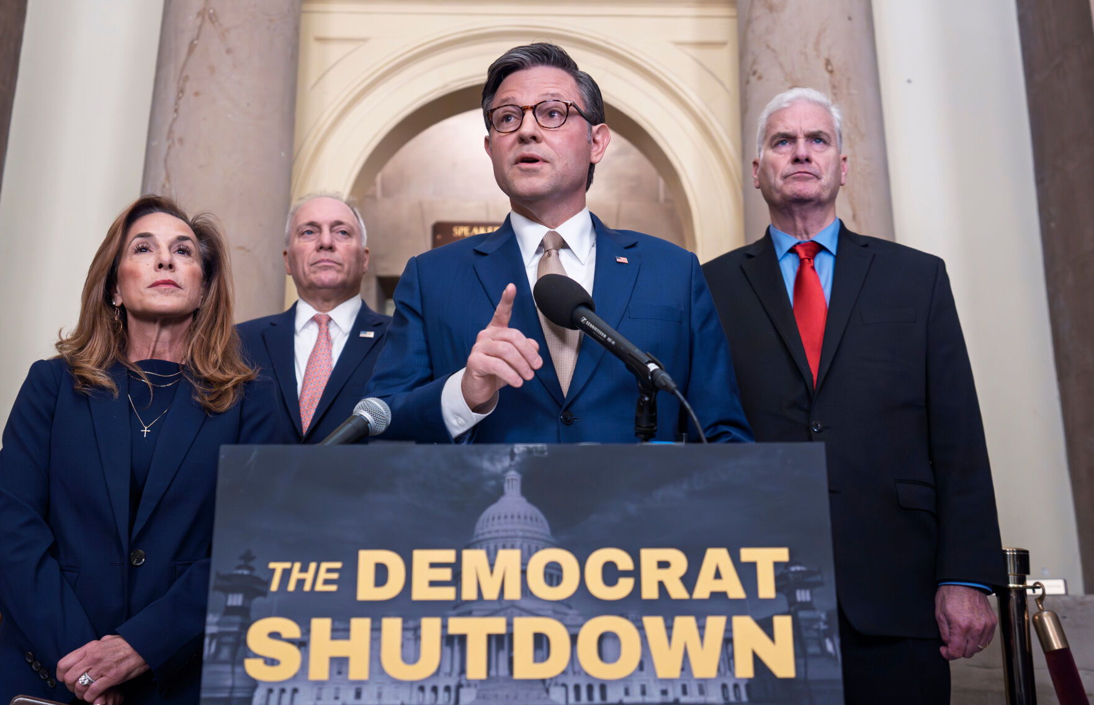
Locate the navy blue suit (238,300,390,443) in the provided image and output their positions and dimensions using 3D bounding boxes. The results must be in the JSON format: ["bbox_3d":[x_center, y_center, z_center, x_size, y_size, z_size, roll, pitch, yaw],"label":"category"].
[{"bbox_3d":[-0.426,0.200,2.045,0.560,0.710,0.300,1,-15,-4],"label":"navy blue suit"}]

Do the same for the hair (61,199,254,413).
[{"bbox_3d":[-0.615,-0.085,1.741,0.305,0.390,0.260,6,-16,-21],"label":"hair"}]

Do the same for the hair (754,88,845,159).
[{"bbox_3d":[0.489,-0.435,2.060,0.170,0.175,0.200,-3,-15,13],"label":"hair"}]

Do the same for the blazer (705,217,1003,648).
[{"bbox_3d":[0.469,0.116,1.913,0.600,0.760,0.320,-3,-15,14],"label":"blazer"}]

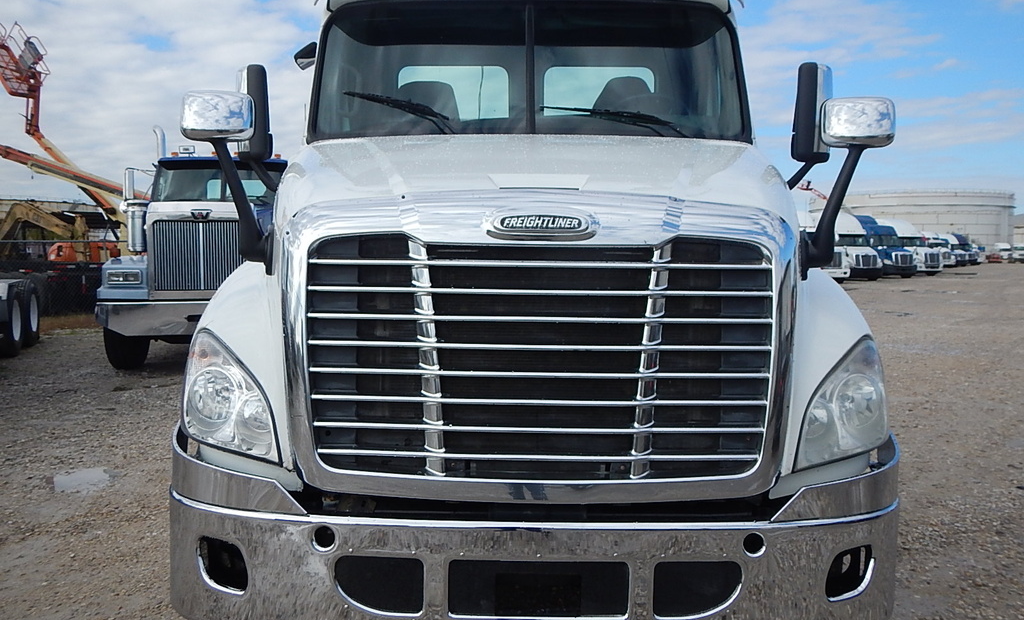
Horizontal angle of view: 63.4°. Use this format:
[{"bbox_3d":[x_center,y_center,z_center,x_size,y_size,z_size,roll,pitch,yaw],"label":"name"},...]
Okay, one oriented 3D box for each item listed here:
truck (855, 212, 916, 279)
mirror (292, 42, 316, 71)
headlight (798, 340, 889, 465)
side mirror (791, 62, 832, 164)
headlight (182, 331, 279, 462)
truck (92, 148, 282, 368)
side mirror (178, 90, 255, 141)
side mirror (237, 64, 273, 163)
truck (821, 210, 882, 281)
[{"bbox_3d":[22.070,-4.067,52.481,2.550,3.900,7.700,0,4,-13],"label":"truck"},{"bbox_3d":[-1.053,-1.329,4.366,0.200,0.155,0.160,0,4,0],"label":"mirror"},{"bbox_3d":[1.038,0.282,2.667,0.380,0.400,0.370,0,4,0],"label":"headlight"},{"bbox_3d":[1.443,-0.945,4.011,0.210,0.480,0.140,0,4,-13],"label":"side mirror"},{"bbox_3d":[-0.872,0.255,2.666,0.380,0.400,0.370,0,4,0],"label":"headlight"},{"bbox_3d":[-4.429,-0.988,13.076,2.500,3.000,7.000,0,4,-13],"label":"truck"},{"bbox_3d":[-1.064,-0.687,2.989,0.250,0.185,0.125,1,4,12],"label":"side mirror"},{"bbox_3d":[-1.247,-0.944,4.013,0.210,0.480,0.140,1,4,13],"label":"side mirror"},{"bbox_3d":[17.918,-3.792,48.192,2.550,3.900,7.700,0,4,-13],"label":"truck"}]

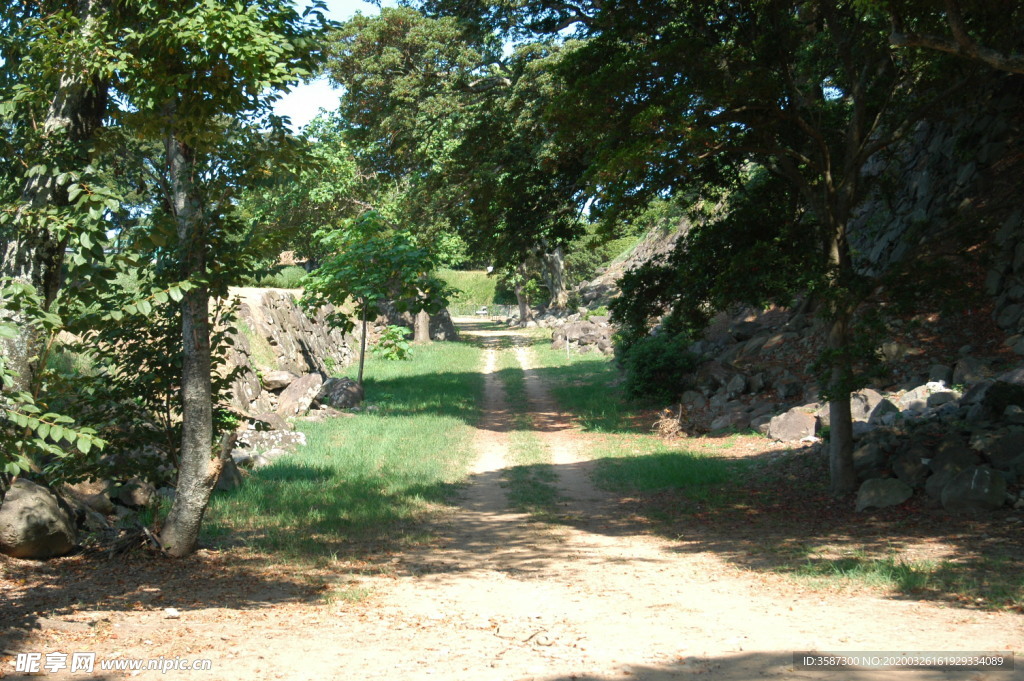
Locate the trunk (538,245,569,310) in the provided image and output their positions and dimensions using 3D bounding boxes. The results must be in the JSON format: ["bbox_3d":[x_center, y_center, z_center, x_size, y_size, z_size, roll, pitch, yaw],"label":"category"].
[{"bbox_3d":[1.841,-2.761,71.000,1.050,2.900,0.950,-2,0,0],"label":"trunk"}]

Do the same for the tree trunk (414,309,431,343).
[{"bbox_3d":[-3.094,-0.536,56.000,0.540,1.200,0.540,0,0,0],"label":"tree trunk"}]

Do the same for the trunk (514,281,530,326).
[{"bbox_3d":[0.414,-1.530,67.000,0.500,1.900,0.500,-5,0,0],"label":"trunk"}]

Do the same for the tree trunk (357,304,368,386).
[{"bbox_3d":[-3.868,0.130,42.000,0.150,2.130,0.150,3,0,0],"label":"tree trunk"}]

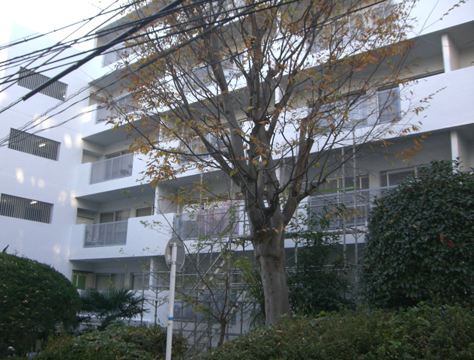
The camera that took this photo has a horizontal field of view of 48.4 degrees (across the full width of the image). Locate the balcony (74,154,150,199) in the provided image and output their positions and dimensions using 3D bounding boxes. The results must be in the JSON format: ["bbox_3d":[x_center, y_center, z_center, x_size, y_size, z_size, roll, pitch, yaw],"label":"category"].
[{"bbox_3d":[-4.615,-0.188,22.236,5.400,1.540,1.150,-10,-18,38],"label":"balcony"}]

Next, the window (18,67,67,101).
[{"bbox_3d":[-8.416,-4.092,22.820,0.200,0.840,2.230,-10,-18,38],"label":"window"}]

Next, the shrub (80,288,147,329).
[{"bbox_3d":[-3.670,4.005,15.582,1.960,1.559,1.760,-10,-18,38],"label":"shrub"}]

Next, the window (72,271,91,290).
[{"bbox_3d":[-6.800,4.437,22.988,0.120,0.880,1.030,-10,-18,38],"label":"window"}]

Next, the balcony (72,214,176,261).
[{"bbox_3d":[-4.359,2.441,21.293,6.280,1.520,1.150,-10,-18,38],"label":"balcony"}]

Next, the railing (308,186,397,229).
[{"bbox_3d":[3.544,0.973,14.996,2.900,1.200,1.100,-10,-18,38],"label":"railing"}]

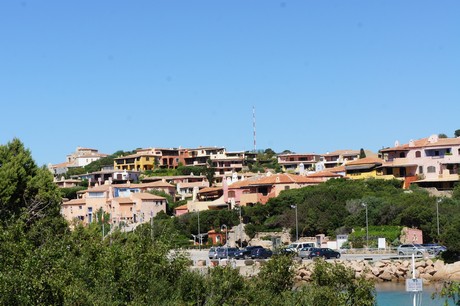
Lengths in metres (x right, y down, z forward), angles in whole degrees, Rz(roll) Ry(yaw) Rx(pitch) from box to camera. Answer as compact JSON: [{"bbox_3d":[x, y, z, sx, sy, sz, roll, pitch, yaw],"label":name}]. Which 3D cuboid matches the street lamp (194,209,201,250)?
[{"bbox_3d":[-5.474,13.142,178.000,1.000,7.200,0.350,0,-4,-22],"label":"street lamp"}]

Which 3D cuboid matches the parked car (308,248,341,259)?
[{"bbox_3d":[12.314,13.119,136.000,1.750,1.460,4.250,-6,-5,44],"label":"parked car"}]

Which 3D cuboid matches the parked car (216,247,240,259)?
[{"bbox_3d":[0.132,13.194,138.000,1.700,1.500,4.100,-6,-5,44],"label":"parked car"}]

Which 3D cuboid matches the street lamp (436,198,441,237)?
[{"bbox_3d":[31.645,10.639,158.000,0.900,7.200,0.350,-3,-4,22],"label":"street lamp"}]

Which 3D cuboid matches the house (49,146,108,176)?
[{"bbox_3d":[-65.838,3.694,455.000,22.000,12.500,14.000,-3,-4,17],"label":"house"}]

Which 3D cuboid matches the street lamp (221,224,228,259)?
[{"bbox_3d":[-0.638,11.198,131.000,0.850,4.500,0.250,-1,-4,-12],"label":"street lamp"}]

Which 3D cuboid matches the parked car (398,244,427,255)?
[{"bbox_3d":[24.252,12.891,138.000,4.200,1.500,1.750,-4,-4,25],"label":"parked car"}]

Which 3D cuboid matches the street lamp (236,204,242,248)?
[{"bbox_3d":[1.479,12.321,172.000,1.000,7.200,0.350,0,-4,-22],"label":"street lamp"}]

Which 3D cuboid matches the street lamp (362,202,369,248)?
[{"bbox_3d":[20.867,11.333,161.000,1.000,7.200,0.350,0,-4,-22],"label":"street lamp"}]

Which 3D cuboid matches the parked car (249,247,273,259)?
[{"bbox_3d":[4.148,13.190,137.000,1.670,1.450,3.800,-4,-4,27],"label":"parked car"}]

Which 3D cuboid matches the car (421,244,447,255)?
[{"bbox_3d":[27.713,13.355,144.000,4.200,1.450,1.750,-3,-4,17],"label":"car"}]

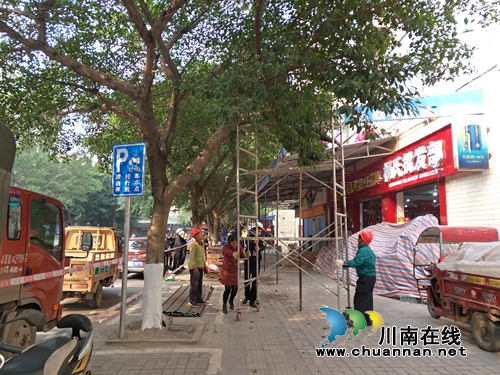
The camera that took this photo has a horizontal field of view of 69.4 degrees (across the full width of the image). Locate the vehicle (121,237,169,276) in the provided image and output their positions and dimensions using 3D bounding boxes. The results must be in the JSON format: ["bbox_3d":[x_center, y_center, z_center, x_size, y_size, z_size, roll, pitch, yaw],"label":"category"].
[{"bbox_3d":[-4.304,2.895,15.501,1.650,1.570,3.900,0,-7,-3],"label":"vehicle"}]

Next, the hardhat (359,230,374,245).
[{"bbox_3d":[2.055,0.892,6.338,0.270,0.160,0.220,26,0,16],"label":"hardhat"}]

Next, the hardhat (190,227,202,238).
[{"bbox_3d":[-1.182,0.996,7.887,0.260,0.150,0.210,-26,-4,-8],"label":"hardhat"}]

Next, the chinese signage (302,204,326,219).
[{"bbox_3d":[4.291,1.688,24.883,0.150,0.660,7.000,0,-7,-3],"label":"chinese signage"}]

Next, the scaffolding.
[{"bbox_3d":[0.805,0.631,6.840,1.903,3.650,0.894,-3,-8,25],"label":"scaffolding"}]

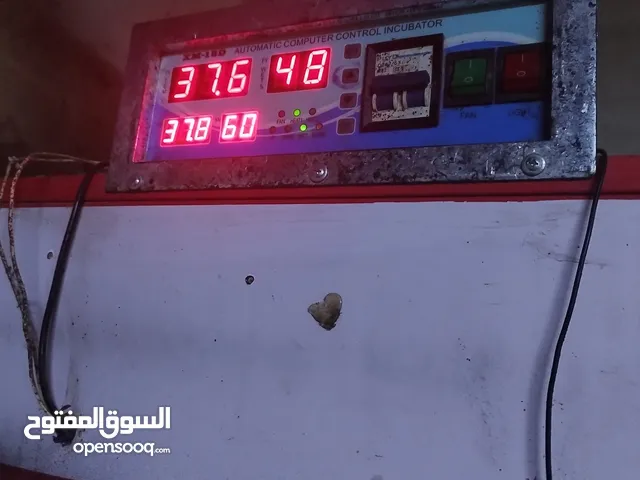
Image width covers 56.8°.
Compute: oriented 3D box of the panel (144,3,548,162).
[{"bbox_3d":[0.006,-0.084,0.351,0.247,0.078,0.030,1,-12,23],"label":"panel"}]

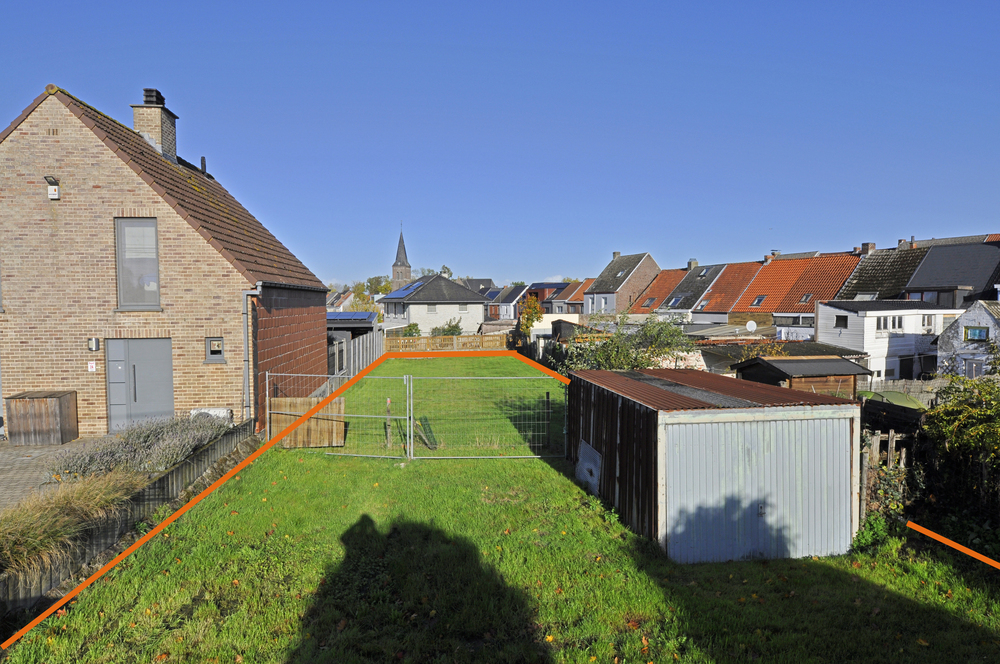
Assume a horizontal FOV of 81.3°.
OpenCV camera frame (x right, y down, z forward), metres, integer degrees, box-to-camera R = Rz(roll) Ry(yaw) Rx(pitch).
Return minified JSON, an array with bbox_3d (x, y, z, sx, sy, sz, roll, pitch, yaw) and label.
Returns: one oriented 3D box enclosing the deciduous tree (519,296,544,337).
[{"bbox_3d":[2.379,-0.601,44.018,1.950,4.400,1.950,0,3,0],"label":"deciduous tree"}]

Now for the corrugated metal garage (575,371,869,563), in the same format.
[{"bbox_3d":[3.356,1.985,10.811,3.000,2.110,5.280,-1,3,-7],"label":"corrugated metal garage"}]

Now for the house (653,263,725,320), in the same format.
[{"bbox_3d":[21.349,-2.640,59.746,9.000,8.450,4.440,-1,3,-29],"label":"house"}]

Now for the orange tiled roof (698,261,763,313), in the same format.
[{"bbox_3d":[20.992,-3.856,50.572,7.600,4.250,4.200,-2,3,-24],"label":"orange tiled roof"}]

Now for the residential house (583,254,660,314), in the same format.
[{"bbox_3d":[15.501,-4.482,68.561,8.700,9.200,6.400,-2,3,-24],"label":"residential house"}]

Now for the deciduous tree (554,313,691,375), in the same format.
[{"bbox_3d":[3.312,1.254,15.880,3.700,3.500,3.300,0,3,0],"label":"deciduous tree"}]

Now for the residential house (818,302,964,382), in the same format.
[{"bbox_3d":[23.220,0.623,34.727,10.500,4.800,2.800,-1,3,-29],"label":"residential house"}]

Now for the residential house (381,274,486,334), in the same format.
[{"bbox_3d":[-7.484,-2.839,63.769,9.400,6.700,11.800,-2,3,-25],"label":"residential house"}]

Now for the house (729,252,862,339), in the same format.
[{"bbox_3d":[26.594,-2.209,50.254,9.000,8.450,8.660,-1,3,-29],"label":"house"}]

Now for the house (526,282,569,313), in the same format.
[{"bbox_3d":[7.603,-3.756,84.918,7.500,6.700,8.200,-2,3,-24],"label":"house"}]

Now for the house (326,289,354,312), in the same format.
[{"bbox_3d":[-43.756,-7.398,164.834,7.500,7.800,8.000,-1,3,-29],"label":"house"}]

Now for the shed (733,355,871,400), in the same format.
[{"bbox_3d":[8.026,1.666,15.735,2.450,2.200,2.340,-1,3,-14],"label":"shed"}]

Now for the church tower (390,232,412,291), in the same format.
[{"bbox_3d":[-42.520,-25.610,249.030,6.200,34.500,6.200,-2,3,-25],"label":"church tower"}]

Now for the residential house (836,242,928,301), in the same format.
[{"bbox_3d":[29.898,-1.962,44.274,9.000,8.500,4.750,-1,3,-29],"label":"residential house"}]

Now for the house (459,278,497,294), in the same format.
[{"bbox_3d":[-6.493,-10.692,181.802,11.000,10.800,9.000,-1,3,-20],"label":"house"}]

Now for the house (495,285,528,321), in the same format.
[{"bbox_3d":[4.295,-6.922,136.147,7.500,7.600,10.500,-2,3,-24],"label":"house"}]

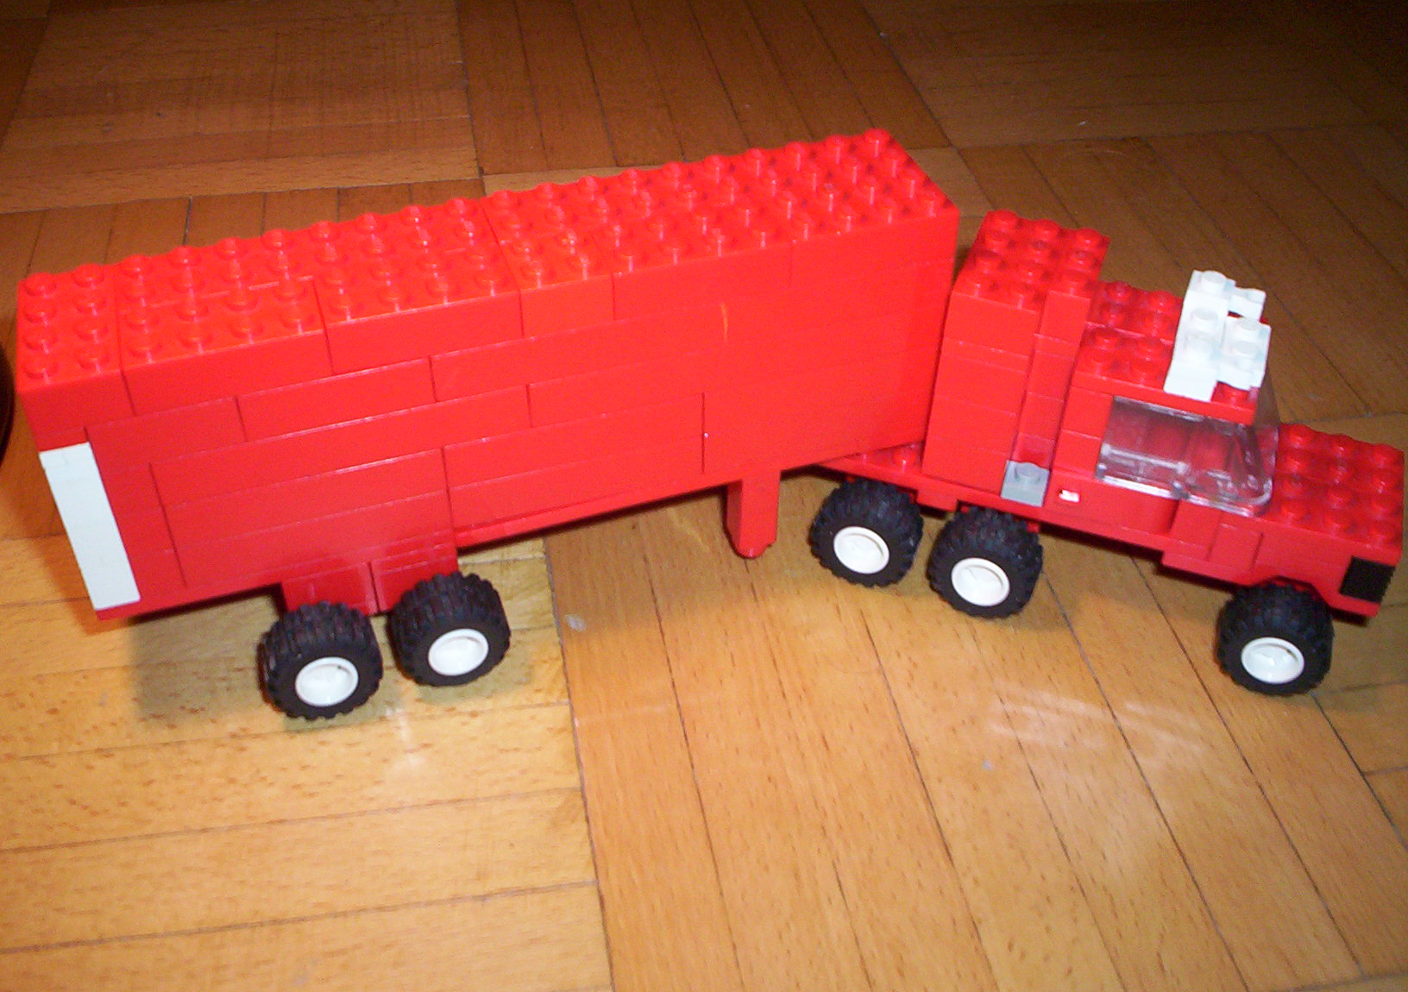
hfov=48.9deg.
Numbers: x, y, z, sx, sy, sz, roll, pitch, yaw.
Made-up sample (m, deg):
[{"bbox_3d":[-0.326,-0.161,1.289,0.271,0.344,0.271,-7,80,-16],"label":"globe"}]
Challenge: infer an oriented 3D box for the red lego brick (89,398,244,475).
[{"bbox_3d":[-0.090,-0.015,0.258,0.024,0.010,0.013,-12,42,-14],"label":"red lego brick"}]

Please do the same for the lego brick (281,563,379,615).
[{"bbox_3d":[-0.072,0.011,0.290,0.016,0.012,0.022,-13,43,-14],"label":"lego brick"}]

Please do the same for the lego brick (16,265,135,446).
[{"bbox_3d":[-0.104,-0.024,0.255,0.016,0.013,0.032,-12,42,-13],"label":"lego brick"}]

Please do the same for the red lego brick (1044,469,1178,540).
[{"bbox_3d":[0.078,-0.002,0.294,0.024,0.010,0.010,15,43,16],"label":"red lego brick"}]

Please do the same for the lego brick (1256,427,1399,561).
[{"bbox_3d":[0.117,-0.002,0.293,0.029,0.005,0.032,15,41,14],"label":"lego brick"}]

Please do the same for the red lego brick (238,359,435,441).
[{"bbox_3d":[-0.063,-0.020,0.264,0.032,0.010,0.013,-12,42,-14],"label":"red lego brick"}]

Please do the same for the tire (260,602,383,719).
[{"bbox_3d":[-0.070,0.030,0.286,0.021,0.021,0.012,-11,42,-15],"label":"tire"}]

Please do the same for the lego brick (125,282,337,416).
[{"bbox_3d":[-0.078,-0.025,0.251,0.032,0.011,0.016,-13,43,-14],"label":"lego brick"}]

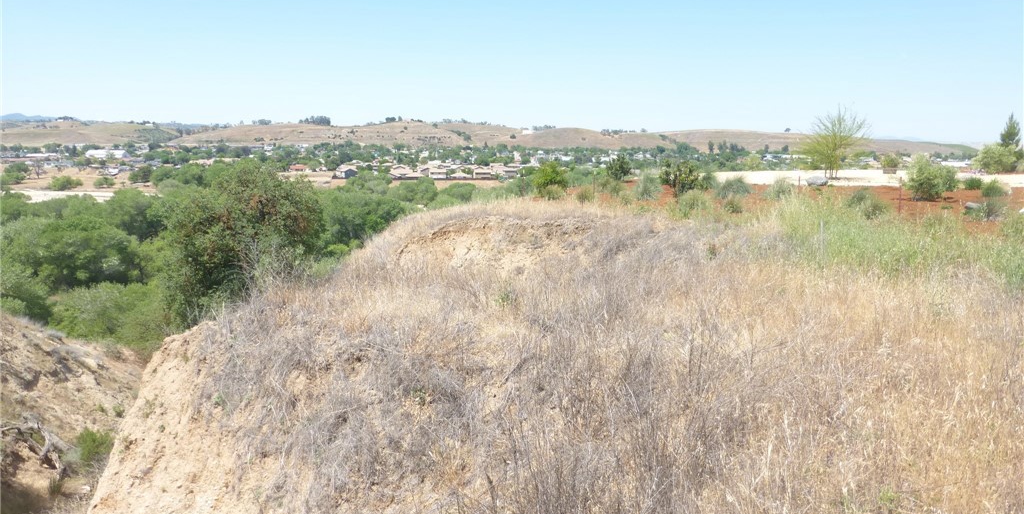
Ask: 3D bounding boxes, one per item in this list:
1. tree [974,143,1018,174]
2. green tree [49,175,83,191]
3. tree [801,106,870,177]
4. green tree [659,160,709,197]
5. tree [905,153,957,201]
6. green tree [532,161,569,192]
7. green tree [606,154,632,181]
[{"bbox_3d":[30.708,-6.211,45.000,2.790,1.960,2.570,0,10,0],"label":"tree"},{"bbox_3d":[-176.085,-28.986,280.000,13.410,6.310,12.340,0,10,0],"label":"green tree"},{"bbox_3d":[18.821,-6.751,41.500,4.380,4.330,4.030,0,10,0],"label":"tree"},{"bbox_3d":[6.744,-3.131,28.500,1.650,1.570,1.510,0,10,0],"label":"green tree"},{"bbox_3d":[15.657,-2.967,26.500,2.090,1.790,1.920,0,10,0],"label":"tree"},{"bbox_3d":[1.675,-3.372,30.500,1.500,1.460,1.380,0,10,0],"label":"green tree"},{"bbox_3d":[5.981,-4.979,39.500,1.450,1.560,1.330,0,10,0],"label":"green tree"}]

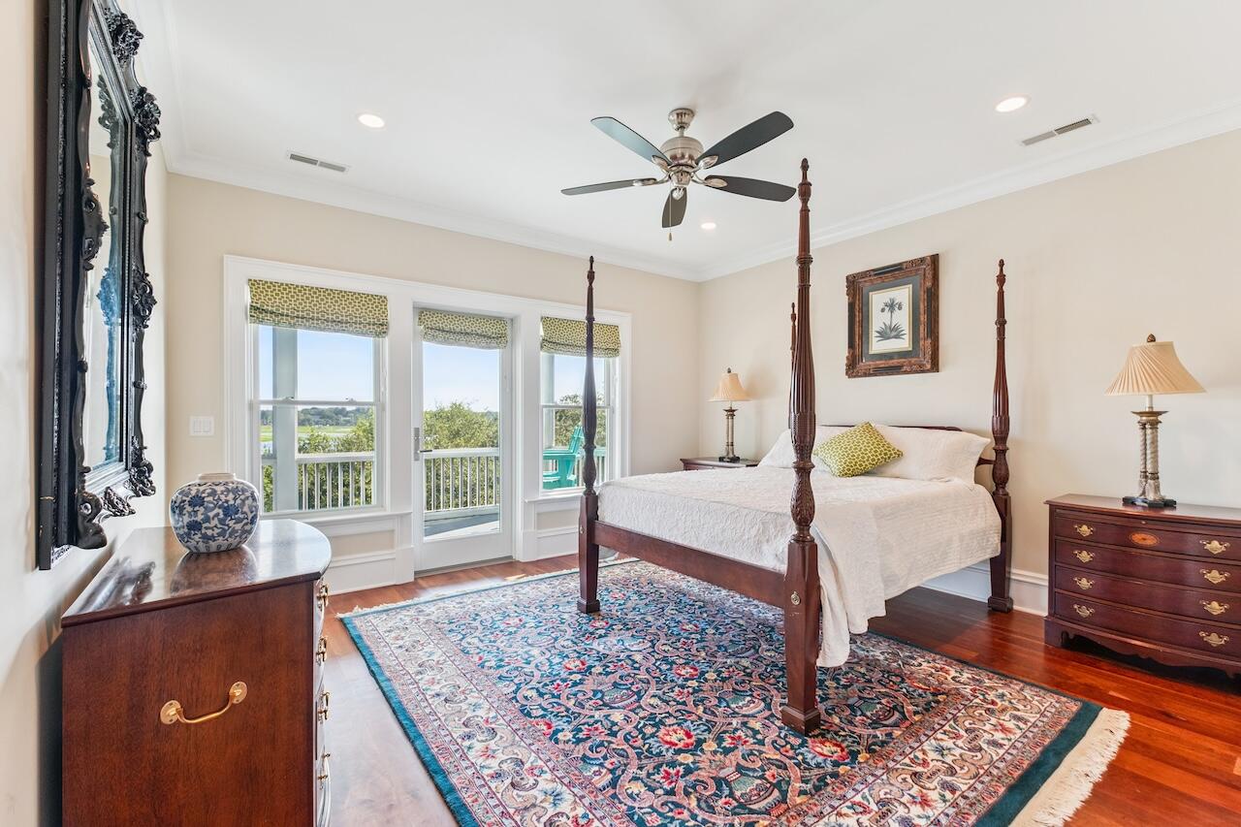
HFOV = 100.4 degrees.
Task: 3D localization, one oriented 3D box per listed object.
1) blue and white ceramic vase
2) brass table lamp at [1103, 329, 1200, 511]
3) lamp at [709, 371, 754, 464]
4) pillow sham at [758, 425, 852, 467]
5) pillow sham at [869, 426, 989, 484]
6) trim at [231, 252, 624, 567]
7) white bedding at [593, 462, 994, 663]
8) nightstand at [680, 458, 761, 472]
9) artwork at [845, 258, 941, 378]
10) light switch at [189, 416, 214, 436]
[{"bbox_3d":[-1.429,0.343,1.821,0.247,0.260,0.247,0,0,-36],"label":"blue and white ceramic vase"},{"bbox_3d":[2.741,0.034,2.671,0.330,0.885,0.330,0,0,-36],"label":"brass table lamp"},{"bbox_3d":[1.052,0.006,4.960,0.320,0.884,0.320,0,0,-36],"label":"lamp"},{"bbox_3d":[1.548,0.264,4.097,0.170,0.410,0.770,40,-22,-29],"label":"pillow sham"},{"bbox_3d":[2.006,0.258,3.472,0.170,0.410,0.760,40,-22,-29],"label":"pillow sham"},{"bbox_3d":[-1.164,0.136,4.106,3.140,2.220,0.120,0,0,-36],"label":"trim"},{"bbox_3d":[1.085,0.729,3.256,2.040,0.630,1.700,0,0,-36],"label":"white bedding"},{"bbox_3d":[1.025,0.853,4.861,0.500,0.790,0.790,0,0,-36],"label":"nightstand"},{"bbox_3d":[2.046,-0.706,3.909,0.060,0.830,0.640,0,0,-36],"label":"artwork"},{"bbox_3d":[-2.522,0.079,3.117,0.115,0.118,0.014,0,0,-36],"label":"light switch"}]

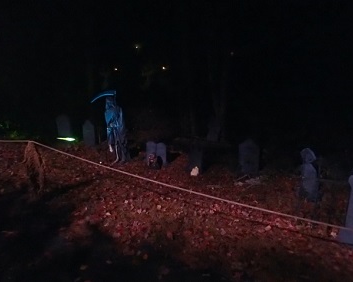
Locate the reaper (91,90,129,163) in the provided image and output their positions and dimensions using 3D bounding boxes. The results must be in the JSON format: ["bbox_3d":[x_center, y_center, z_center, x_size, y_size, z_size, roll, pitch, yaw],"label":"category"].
[{"bbox_3d":[-1.847,-0.392,7.500,0.850,1.950,0.620,3,7,25],"label":"reaper"}]

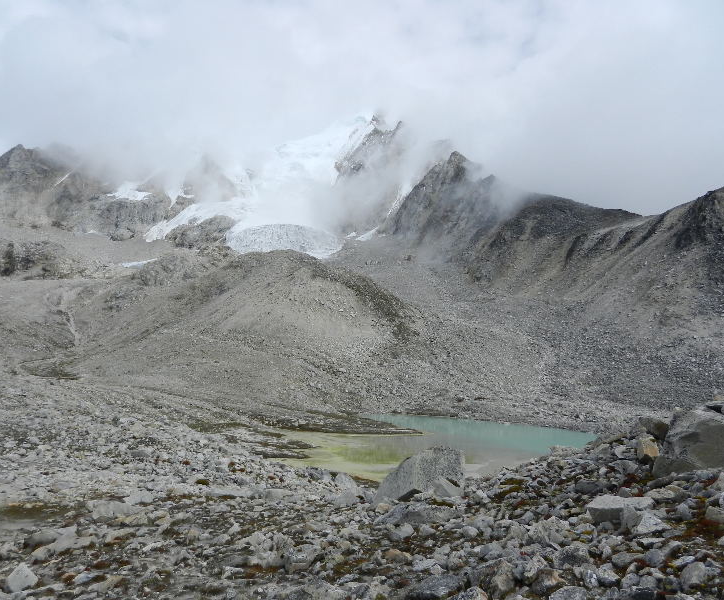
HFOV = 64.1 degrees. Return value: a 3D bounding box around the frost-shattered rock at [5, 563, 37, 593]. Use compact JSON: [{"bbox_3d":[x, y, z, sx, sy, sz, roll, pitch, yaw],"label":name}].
[{"bbox_3d":[-3.605,2.930,6.100,0.320,0.260,0.250,0,-1,0],"label":"frost-shattered rock"}]

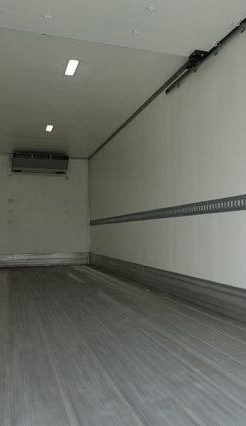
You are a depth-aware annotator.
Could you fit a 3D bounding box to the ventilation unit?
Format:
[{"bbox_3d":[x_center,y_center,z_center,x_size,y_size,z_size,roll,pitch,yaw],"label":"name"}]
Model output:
[{"bbox_3d":[-1.940,-1.188,8.396,1.261,0.420,0.340,0,-3,-18],"label":"ventilation unit"}]

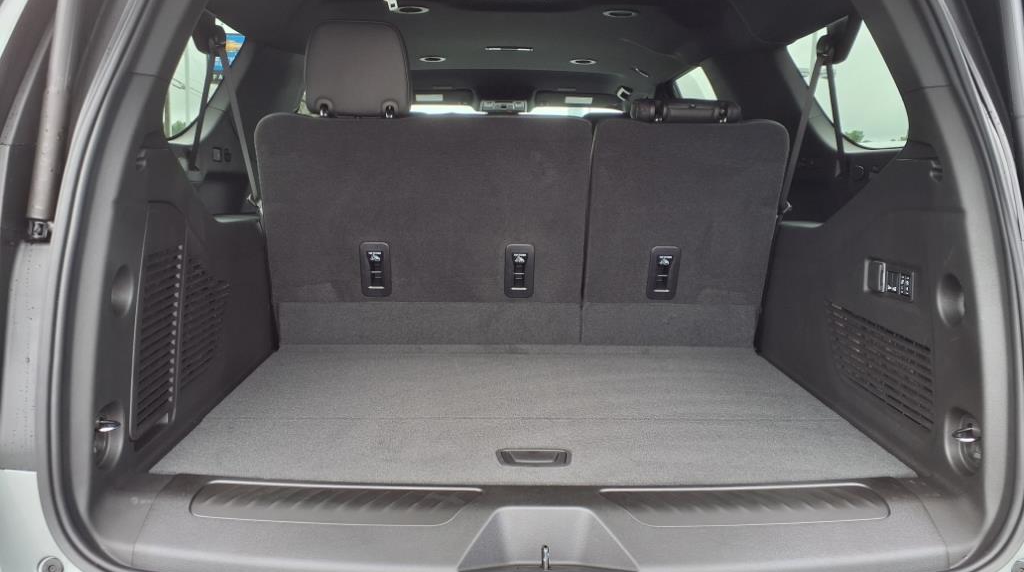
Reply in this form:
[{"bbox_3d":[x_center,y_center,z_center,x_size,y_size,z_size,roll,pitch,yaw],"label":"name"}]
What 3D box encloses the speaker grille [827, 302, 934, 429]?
[{"bbox_3d":[0.693,0.136,1.538,0.030,0.135,0.415,0,11,-2],"label":"speaker grille"}]

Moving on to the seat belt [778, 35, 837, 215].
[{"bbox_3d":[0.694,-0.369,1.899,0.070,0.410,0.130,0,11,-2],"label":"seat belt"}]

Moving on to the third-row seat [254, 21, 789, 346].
[{"bbox_3d":[0.019,-0.266,2.221,1.270,0.820,0.660,0,11,-2],"label":"third-row seat"}]

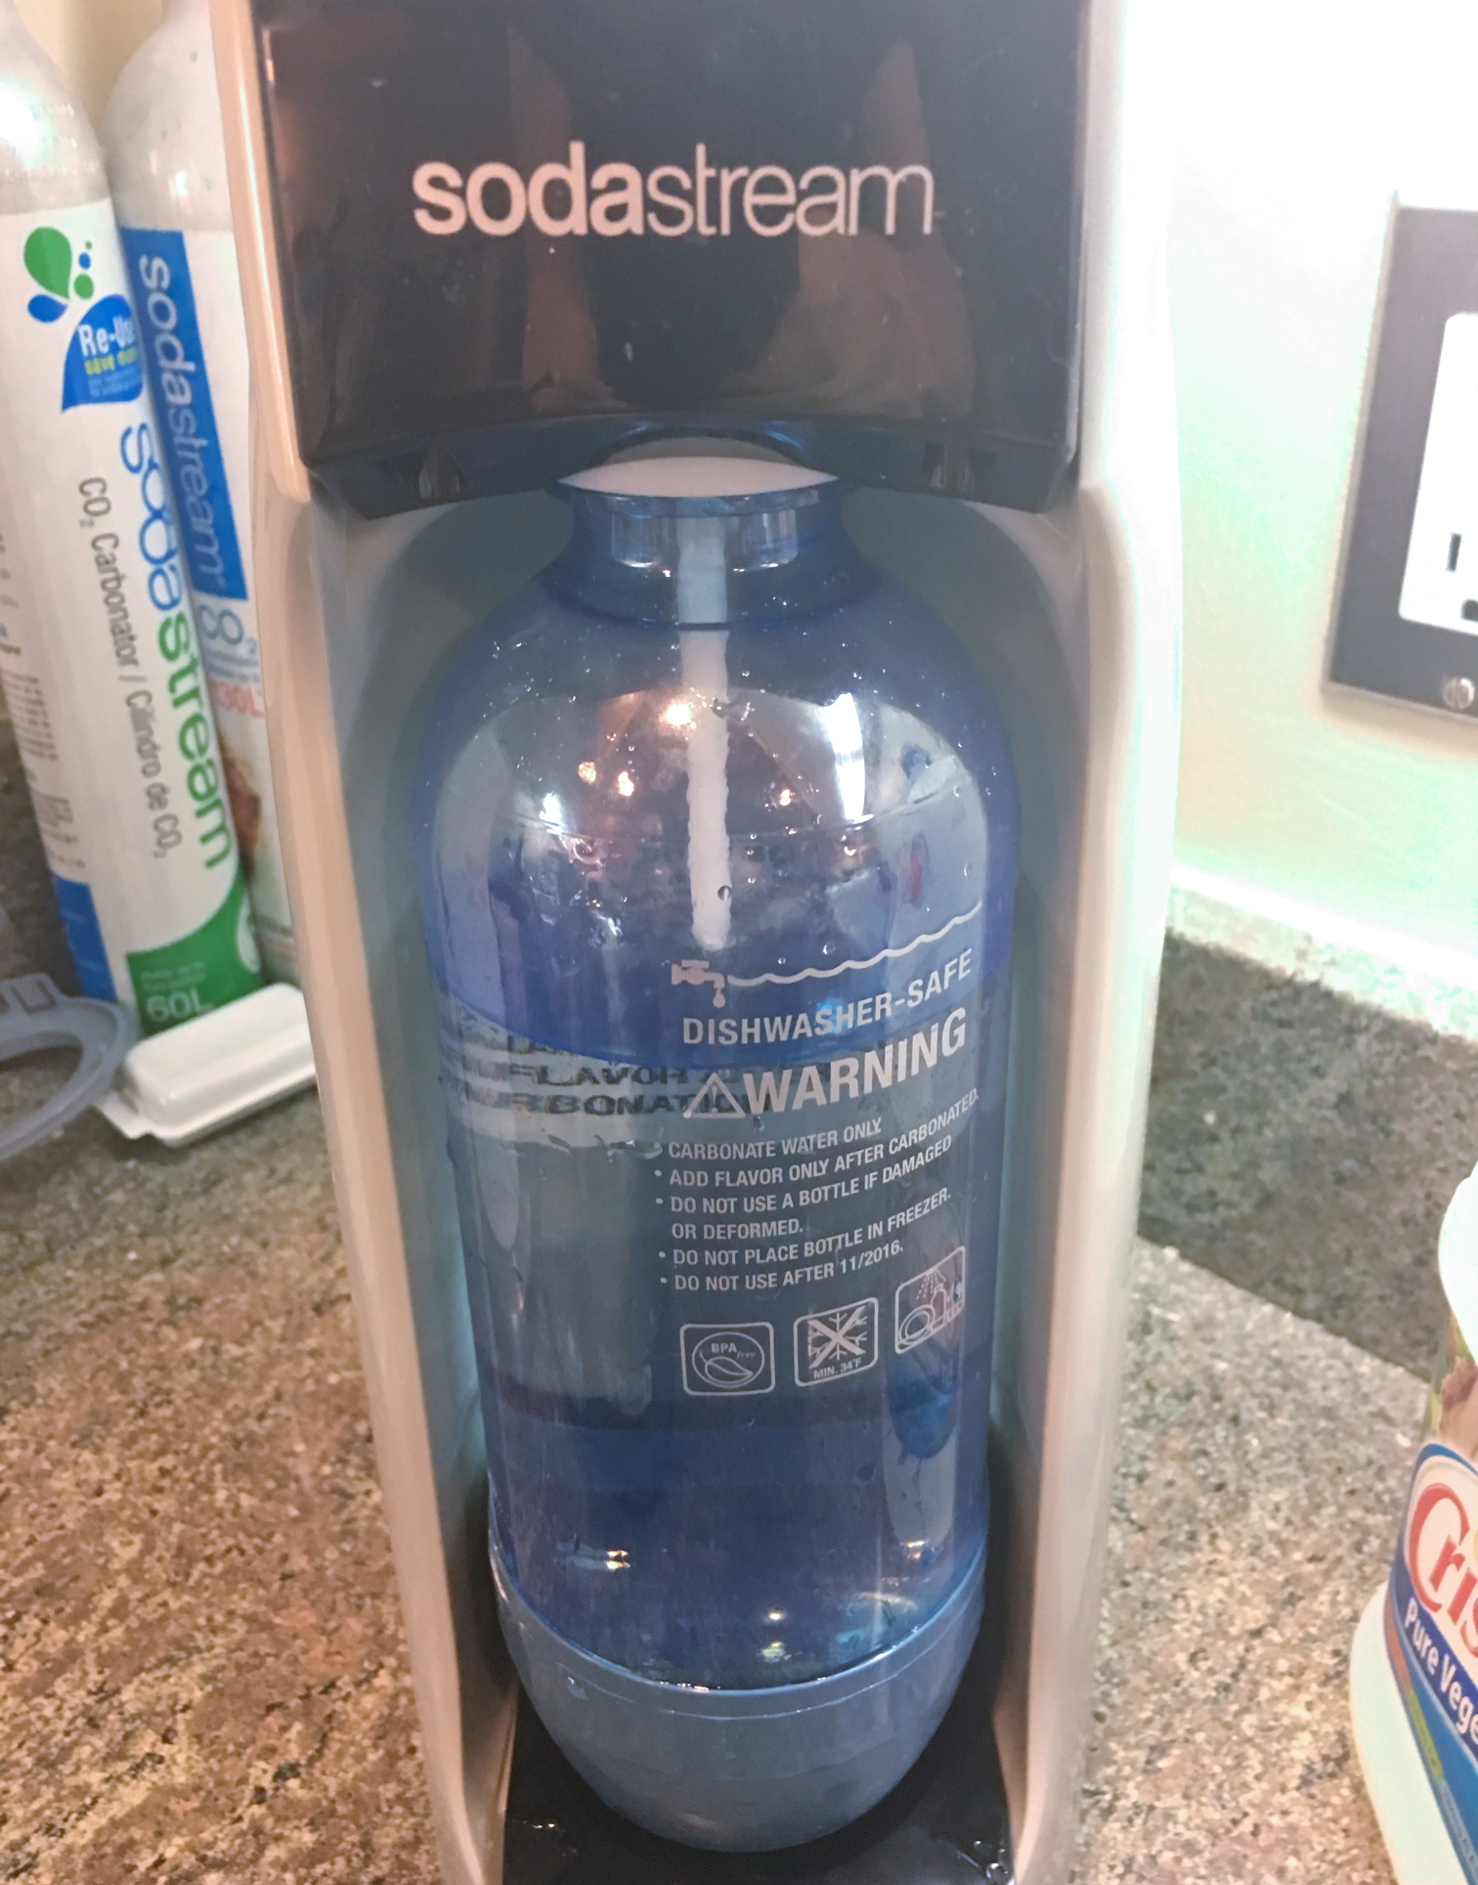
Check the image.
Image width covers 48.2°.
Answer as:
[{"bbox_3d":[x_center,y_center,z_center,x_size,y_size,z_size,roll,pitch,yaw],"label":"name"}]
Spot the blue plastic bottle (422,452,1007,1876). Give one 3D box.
[{"bbox_3d":[-0.002,0.030,0.260,0.087,0.236,0.087,-8,28,-11],"label":"blue plastic bottle"}]

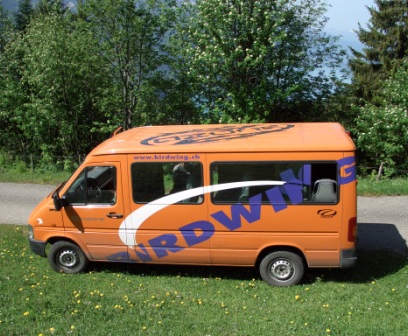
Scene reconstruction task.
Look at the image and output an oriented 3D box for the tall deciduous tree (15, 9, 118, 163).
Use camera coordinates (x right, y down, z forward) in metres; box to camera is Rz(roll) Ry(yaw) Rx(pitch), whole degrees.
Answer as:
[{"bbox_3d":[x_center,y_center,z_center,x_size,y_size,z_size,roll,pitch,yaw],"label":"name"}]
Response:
[{"bbox_3d":[-4.678,-2.642,14.531,3.402,5.380,3.300,-3,16,0],"label":"tall deciduous tree"}]

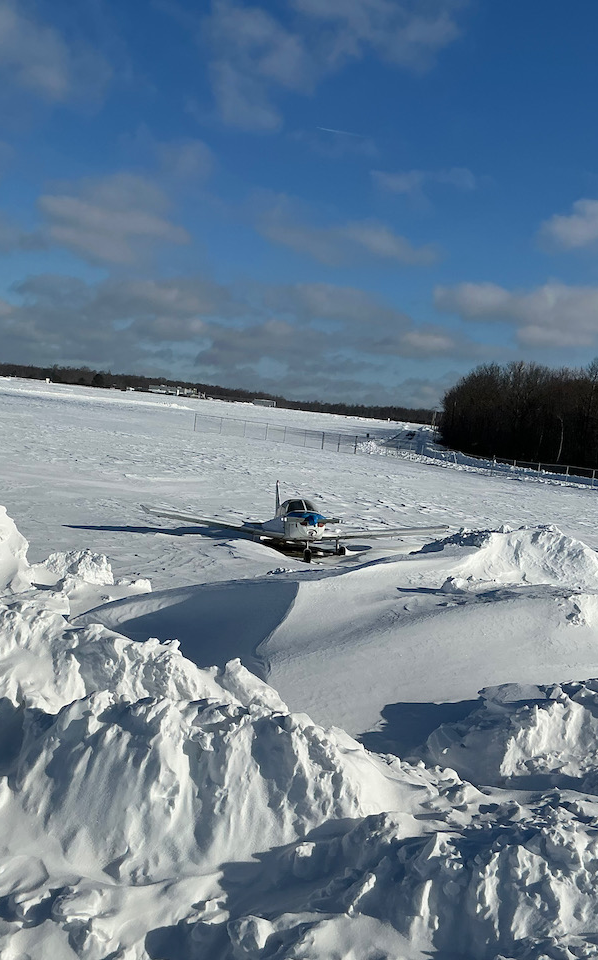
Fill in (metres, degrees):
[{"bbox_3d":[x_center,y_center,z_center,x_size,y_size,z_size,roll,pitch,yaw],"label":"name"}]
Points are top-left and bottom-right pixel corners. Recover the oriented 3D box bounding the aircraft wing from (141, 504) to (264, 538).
[{"bbox_3d":[-3.025,1.260,34.358,4.500,0.290,1.600,11,2,-11],"label":"aircraft wing"}]

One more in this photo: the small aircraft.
[{"bbox_3d":[-0.162,1.381,35.687,10.670,2.220,7.250,4,3,-11],"label":"small aircraft"}]

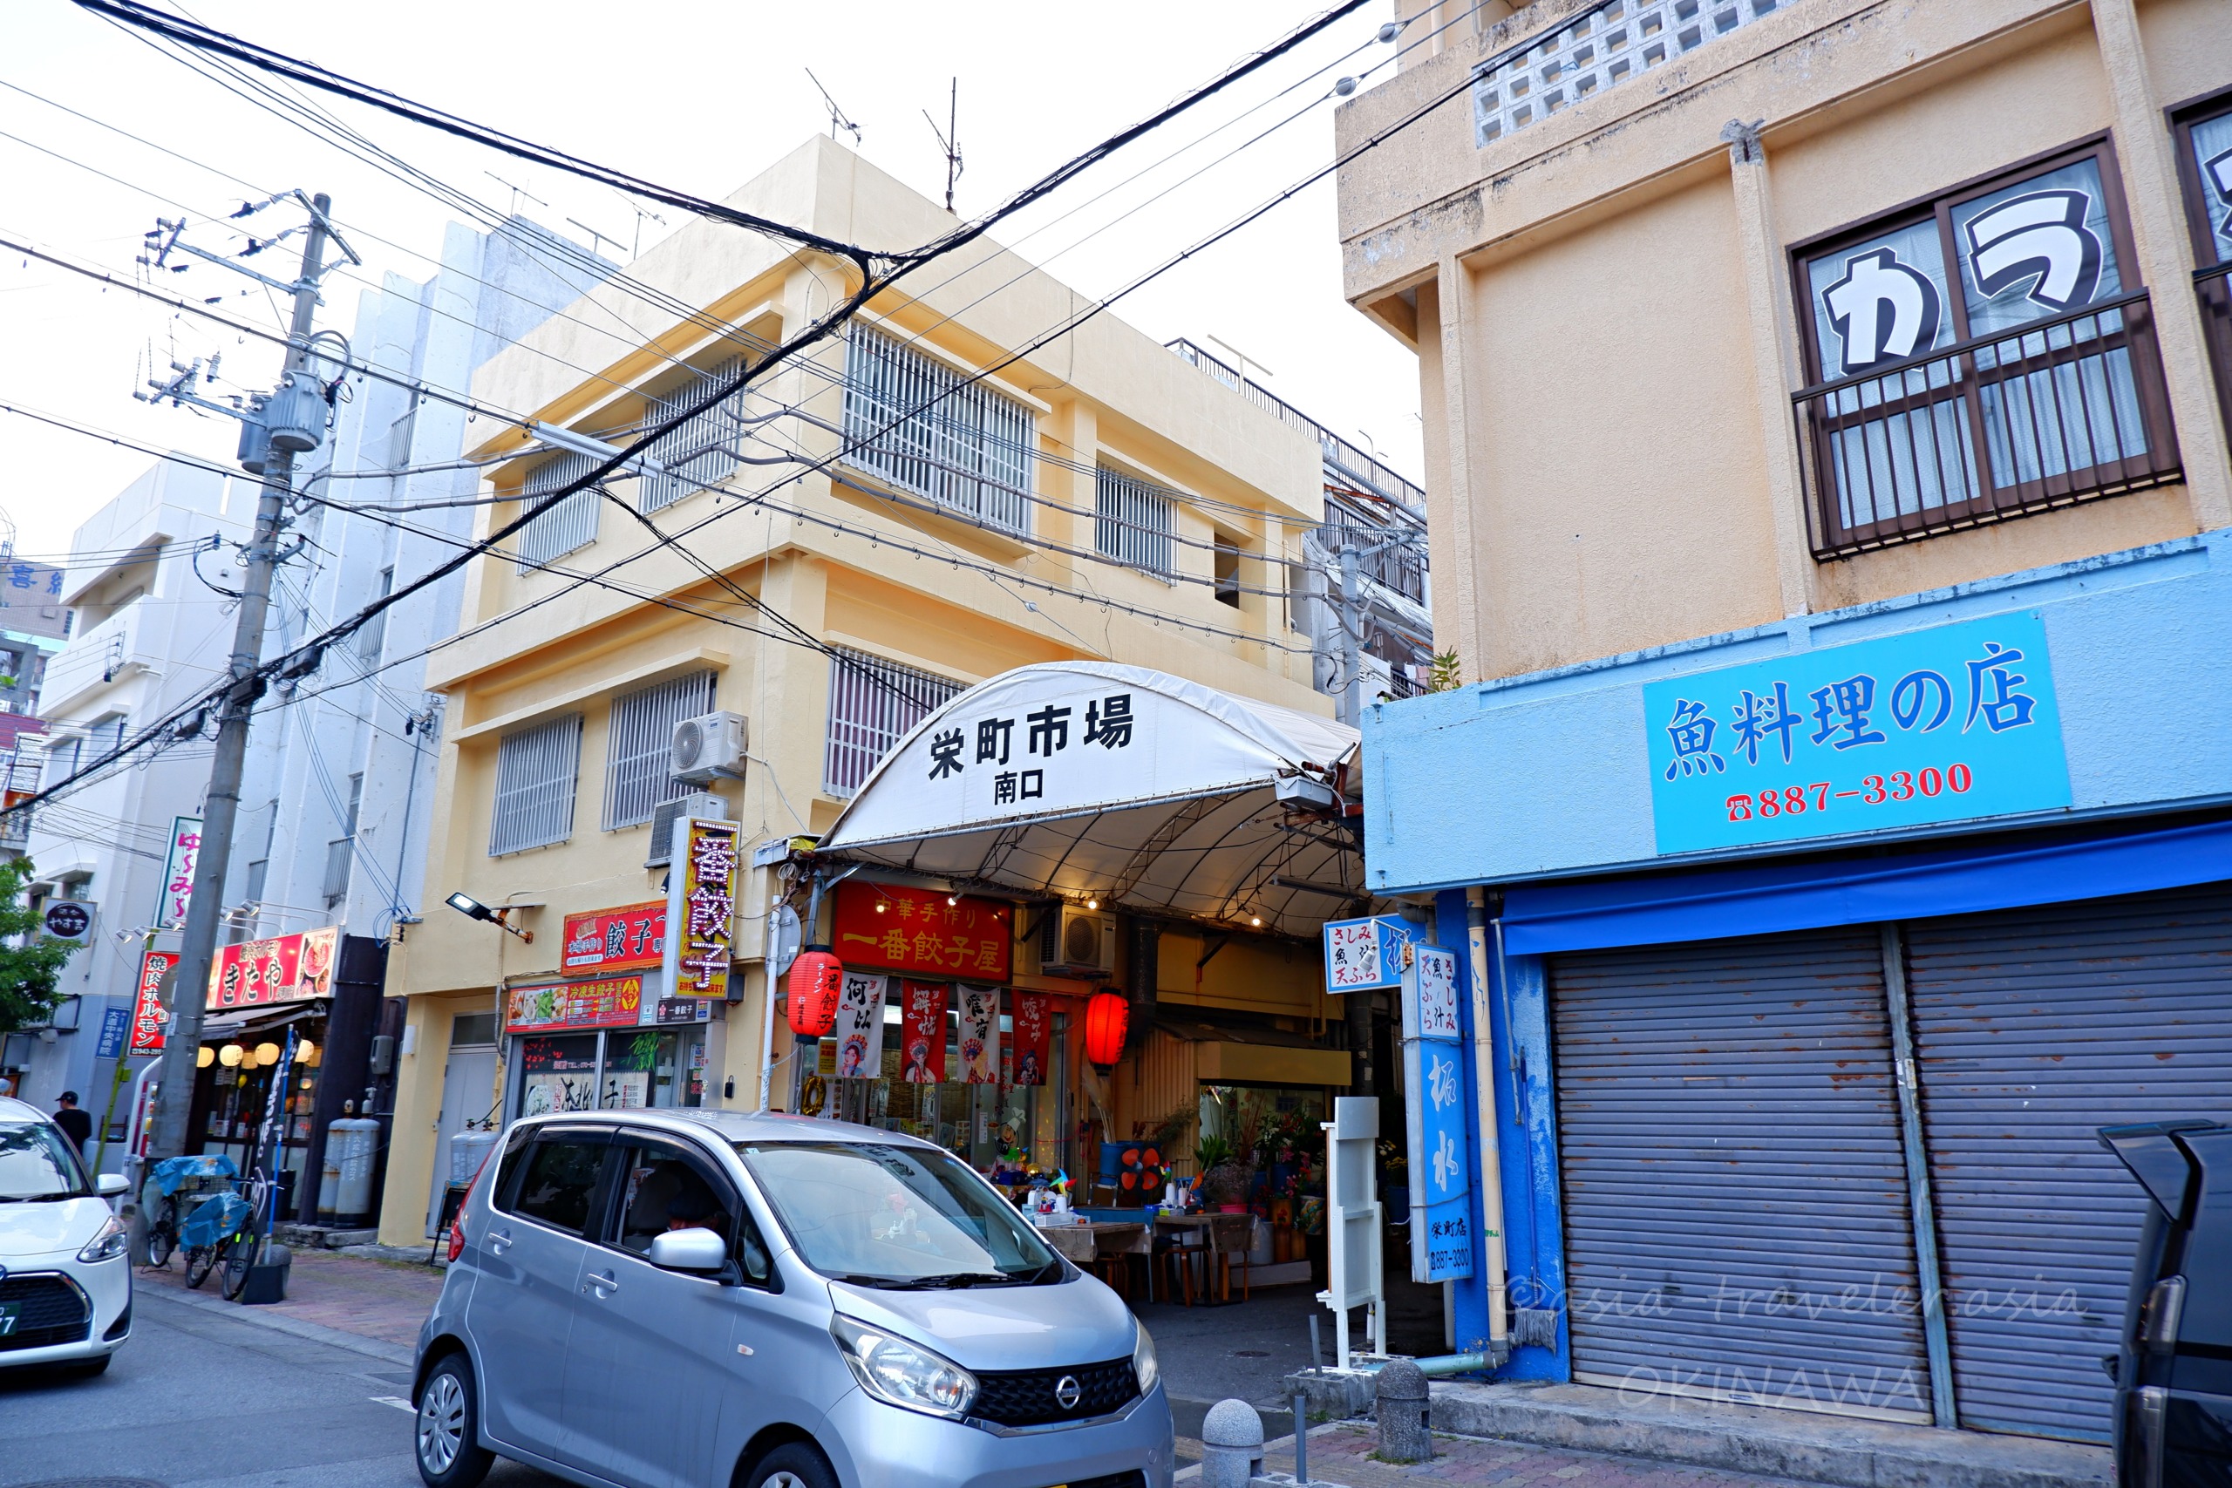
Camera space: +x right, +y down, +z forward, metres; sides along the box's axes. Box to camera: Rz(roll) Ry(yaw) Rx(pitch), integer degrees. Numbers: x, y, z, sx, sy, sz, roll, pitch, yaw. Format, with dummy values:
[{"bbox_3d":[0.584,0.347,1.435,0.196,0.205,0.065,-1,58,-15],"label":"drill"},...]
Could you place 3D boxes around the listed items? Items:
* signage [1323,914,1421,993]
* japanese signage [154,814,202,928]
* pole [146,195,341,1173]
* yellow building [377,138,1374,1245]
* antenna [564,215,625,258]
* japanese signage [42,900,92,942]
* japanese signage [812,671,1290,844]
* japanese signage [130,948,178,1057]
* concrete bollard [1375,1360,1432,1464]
[{"bbox_3d":[1.586,1.273,8.645,0.710,0.435,0.110,-12,-19,39],"label":"signage"},{"bbox_3d":[-13.097,1.831,19.994,0.200,1.530,0.390,-12,-19,39],"label":"japanese signage"},{"bbox_3d":[-9.585,-0.827,14.909,1.200,11.920,2.150,-12,-19,39],"label":"pole"},{"bbox_3d":[-2.626,0.643,17.378,7.011,10.264,8.593,-12,-19,39],"label":"yellow building"},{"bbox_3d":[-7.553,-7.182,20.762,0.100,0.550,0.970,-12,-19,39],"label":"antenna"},{"bbox_3d":[-17.607,3.002,23.940,0.200,0.756,0.730,-12,-19,39],"label":"japanese signage"},{"bbox_3d":[-0.641,-0.016,10.502,4.680,1.150,0.120,-12,-19,39],"label":"japanese signage"},{"bbox_3d":[-13.065,3.560,19.485,0.140,1.370,0.530,-12,-19,39],"label":"japanese signage"},{"bbox_3d":[1.343,3.101,6.699,0.256,0.430,0.256,-12,-19,39],"label":"concrete bollard"}]

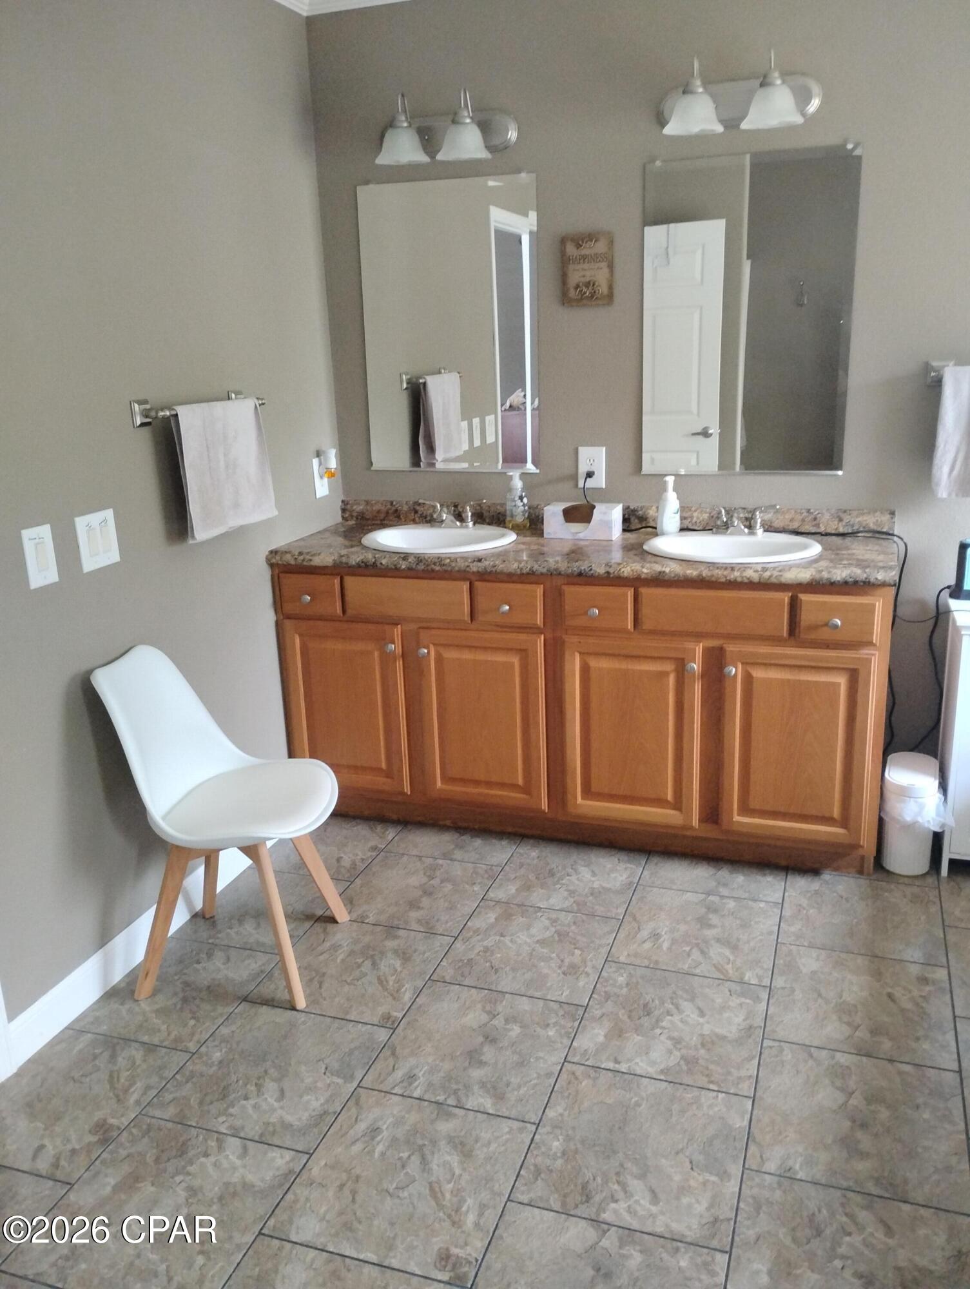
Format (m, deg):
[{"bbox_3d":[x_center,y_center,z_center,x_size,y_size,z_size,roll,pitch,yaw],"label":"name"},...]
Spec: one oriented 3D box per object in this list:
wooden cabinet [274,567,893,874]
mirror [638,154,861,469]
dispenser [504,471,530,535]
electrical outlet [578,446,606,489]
[{"bbox_3d":[0.295,0.140,3.349,1.833,0.855,0.555,3,17,19],"label":"wooden cabinet"},{"bbox_3d":[0.780,-0.971,3.133,0.610,0.915,0.011,3,17,19],"label":"mirror"},{"bbox_3d":[0.106,-0.471,3.425,0.076,0.195,0.074,-2,16,1],"label":"dispenser"},{"bbox_3d":[0.347,-0.573,3.395,0.087,0.133,0.012,3,17,19],"label":"electrical outlet"}]

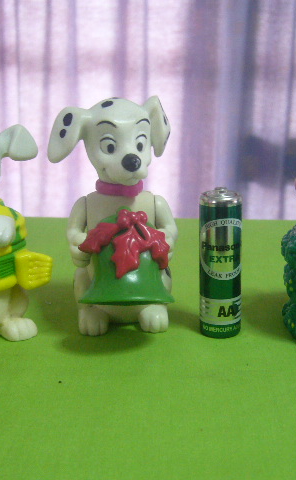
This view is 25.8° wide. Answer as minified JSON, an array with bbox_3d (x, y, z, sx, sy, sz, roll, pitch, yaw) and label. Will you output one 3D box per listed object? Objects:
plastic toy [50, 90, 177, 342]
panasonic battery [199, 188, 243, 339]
[{"bbox_3d":[-0.012,-0.009,0.230,0.045,0.081,0.041,-3,10,-8],"label":"plastic toy"},{"bbox_3d":[0.025,0.007,0.221,0.014,0.050,0.014,-1,10,0],"label":"panasonic battery"}]

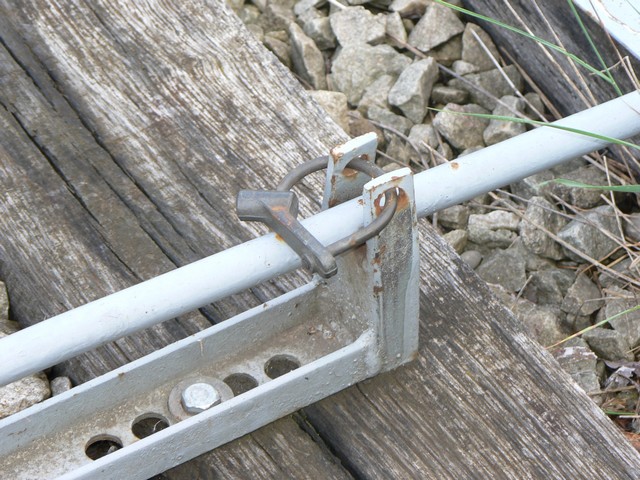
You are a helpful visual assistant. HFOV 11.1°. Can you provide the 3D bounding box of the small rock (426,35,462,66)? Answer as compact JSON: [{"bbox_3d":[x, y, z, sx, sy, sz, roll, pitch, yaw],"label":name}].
[{"bbox_3d":[0.094,-0.147,2.510,0.032,0.022,0.029,0,49,0],"label":"small rock"}]

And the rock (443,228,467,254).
[{"bbox_3d":[0.093,0.000,2.283,0.017,0.014,0.016,-15,49,-13],"label":"rock"}]

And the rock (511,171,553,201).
[{"bbox_3d":[0.150,-0.040,2.327,0.033,0.023,0.027,0,47,0],"label":"rock"}]

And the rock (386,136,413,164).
[{"bbox_3d":[0.056,-0.064,2.349,0.019,0.016,0.020,0,47,0],"label":"rock"}]

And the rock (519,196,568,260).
[{"bbox_3d":[0.162,-0.008,2.387,0.036,0.033,0.042,15,50,13],"label":"rock"}]

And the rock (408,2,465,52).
[{"bbox_3d":[0.093,-0.169,2.620,0.045,0.032,0.040,0,46,0],"label":"rock"}]

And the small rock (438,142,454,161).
[{"bbox_3d":[0.090,-0.063,2.355,0.011,0.011,0.013,0,47,0],"label":"small rock"}]

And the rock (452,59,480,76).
[{"bbox_3d":[0.106,-0.125,2.392,0.021,0.012,0.014,0,47,0],"label":"rock"}]

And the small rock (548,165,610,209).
[{"bbox_3d":[0.190,-0.039,2.415,0.046,0.027,0.031,-8,49,-7],"label":"small rock"}]

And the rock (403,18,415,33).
[{"bbox_3d":[0.071,-0.172,2.643,0.012,0.011,0.013,0,46,0],"label":"rock"}]

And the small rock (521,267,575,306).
[{"bbox_3d":[0.163,0.033,2.351,0.040,0.024,0.027,0,49,0],"label":"small rock"}]

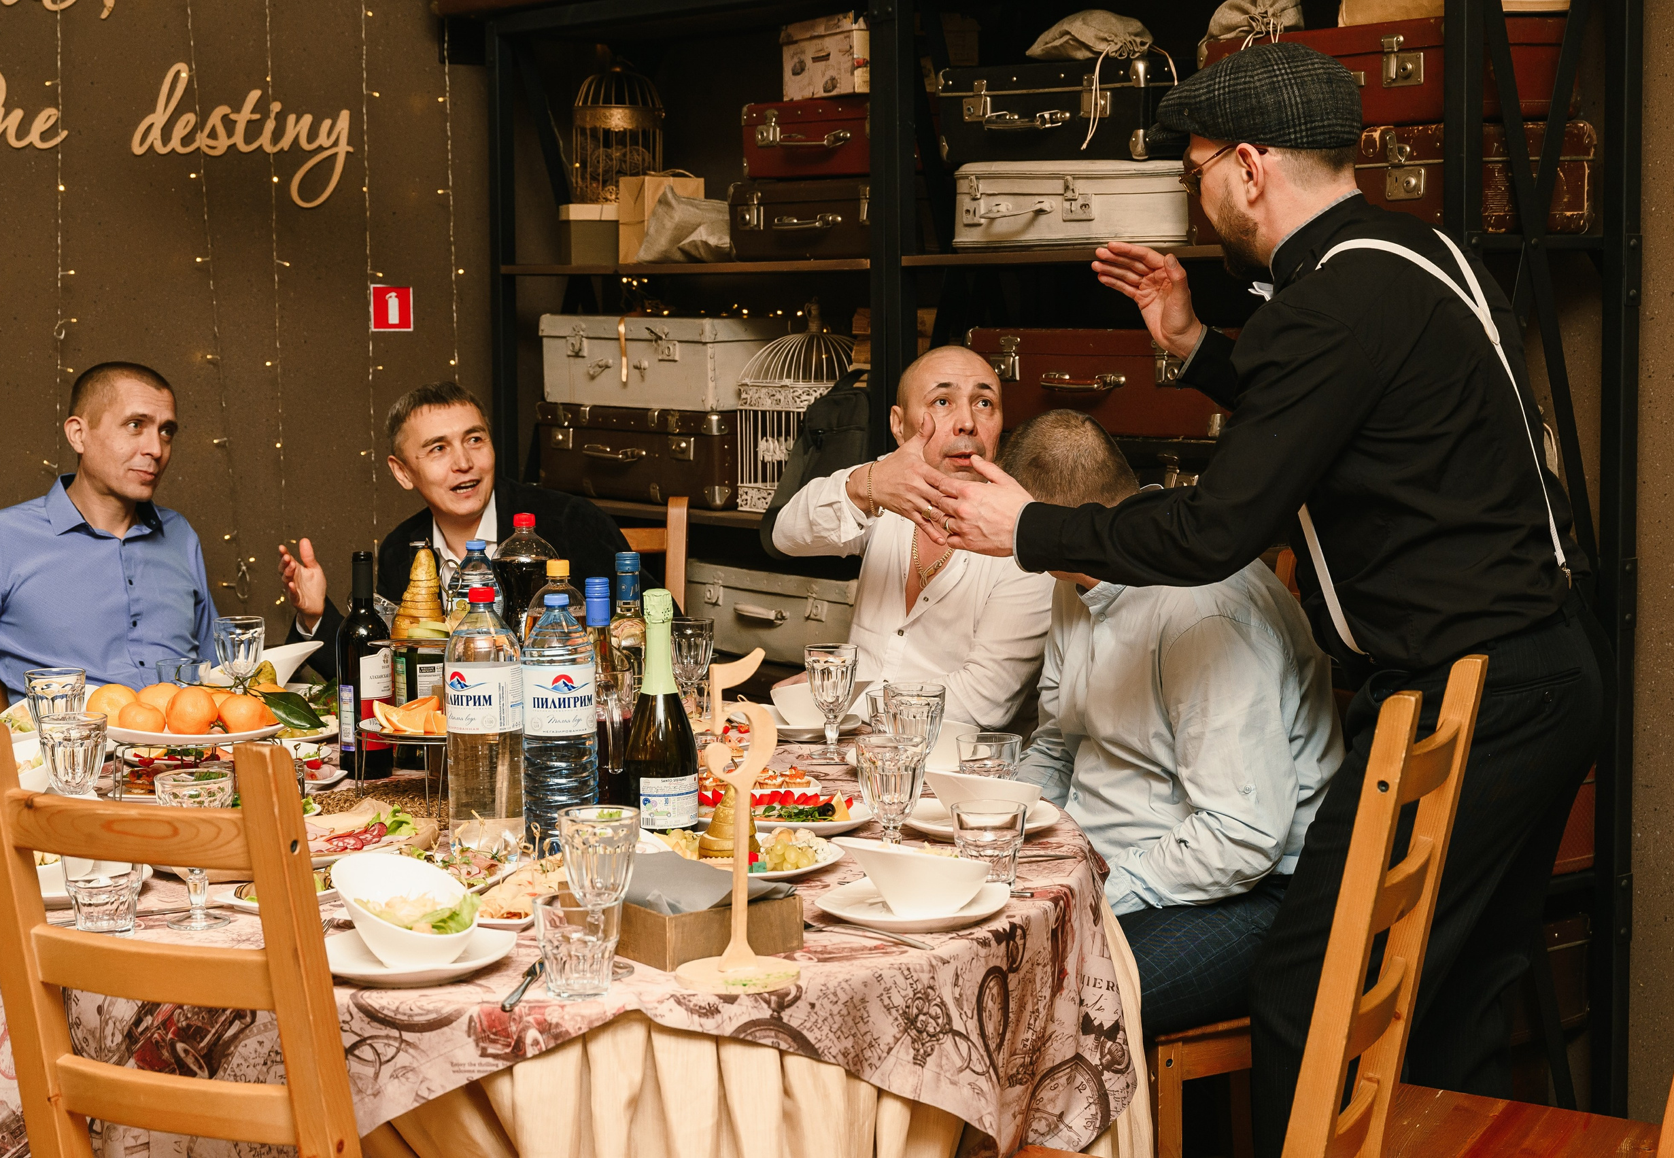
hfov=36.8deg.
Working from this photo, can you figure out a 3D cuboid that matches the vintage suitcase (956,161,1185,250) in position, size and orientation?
[{"bbox_3d":[0.471,-0.715,4.864,0.300,0.161,0.410,-6,8,-44],"label":"vintage suitcase"}]

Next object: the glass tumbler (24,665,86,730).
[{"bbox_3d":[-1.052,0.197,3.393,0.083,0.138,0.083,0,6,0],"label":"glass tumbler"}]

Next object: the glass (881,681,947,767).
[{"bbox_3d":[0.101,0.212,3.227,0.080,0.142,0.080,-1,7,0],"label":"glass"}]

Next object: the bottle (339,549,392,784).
[{"bbox_3d":[-0.662,0.118,3.512,0.076,0.312,0.076,-3,7,-20],"label":"bottle"}]

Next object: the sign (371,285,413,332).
[{"bbox_3d":[-0.976,-0.594,5.520,0.100,0.100,0.005,-6,8,-40],"label":"sign"}]

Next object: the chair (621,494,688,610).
[{"bbox_3d":[-0.497,0.378,4.765,0.410,1.049,0.460,0,6,3],"label":"chair"}]

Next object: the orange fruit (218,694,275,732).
[{"bbox_3d":[-0.774,0.177,3.280,0.065,0.054,0.065,-1,7,0],"label":"orange fruit"}]

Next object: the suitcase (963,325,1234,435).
[{"bbox_3d":[0.579,-0.359,4.511,0.380,0.184,0.580,-6,9,-44],"label":"suitcase"}]

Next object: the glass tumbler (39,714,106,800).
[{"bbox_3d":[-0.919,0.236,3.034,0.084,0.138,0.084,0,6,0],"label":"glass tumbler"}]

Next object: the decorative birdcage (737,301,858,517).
[{"bbox_3d":[-0.045,-0.357,5.163,0.231,0.431,0.231,-6,9,-39],"label":"decorative birdcage"}]

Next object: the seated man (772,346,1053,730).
[{"bbox_3d":[0.097,0.299,4.094,0.560,1.338,0.760,2,6,19],"label":"seated man"}]

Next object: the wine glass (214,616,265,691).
[{"bbox_3d":[-0.948,0.143,4.004,0.080,0.157,0.080,-1,7,0],"label":"wine glass"}]

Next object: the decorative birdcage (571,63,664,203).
[{"bbox_3d":[-0.485,-0.976,5.497,0.200,0.300,0.200,0,6,0],"label":"decorative birdcage"}]

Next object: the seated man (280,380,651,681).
[{"bbox_3d":[-0.635,0.293,4.439,0.660,1.270,0.750,0,6,8],"label":"seated man"}]

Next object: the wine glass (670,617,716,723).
[{"bbox_3d":[-0.236,0.148,4.078,0.079,0.161,0.079,0,6,0],"label":"wine glass"}]

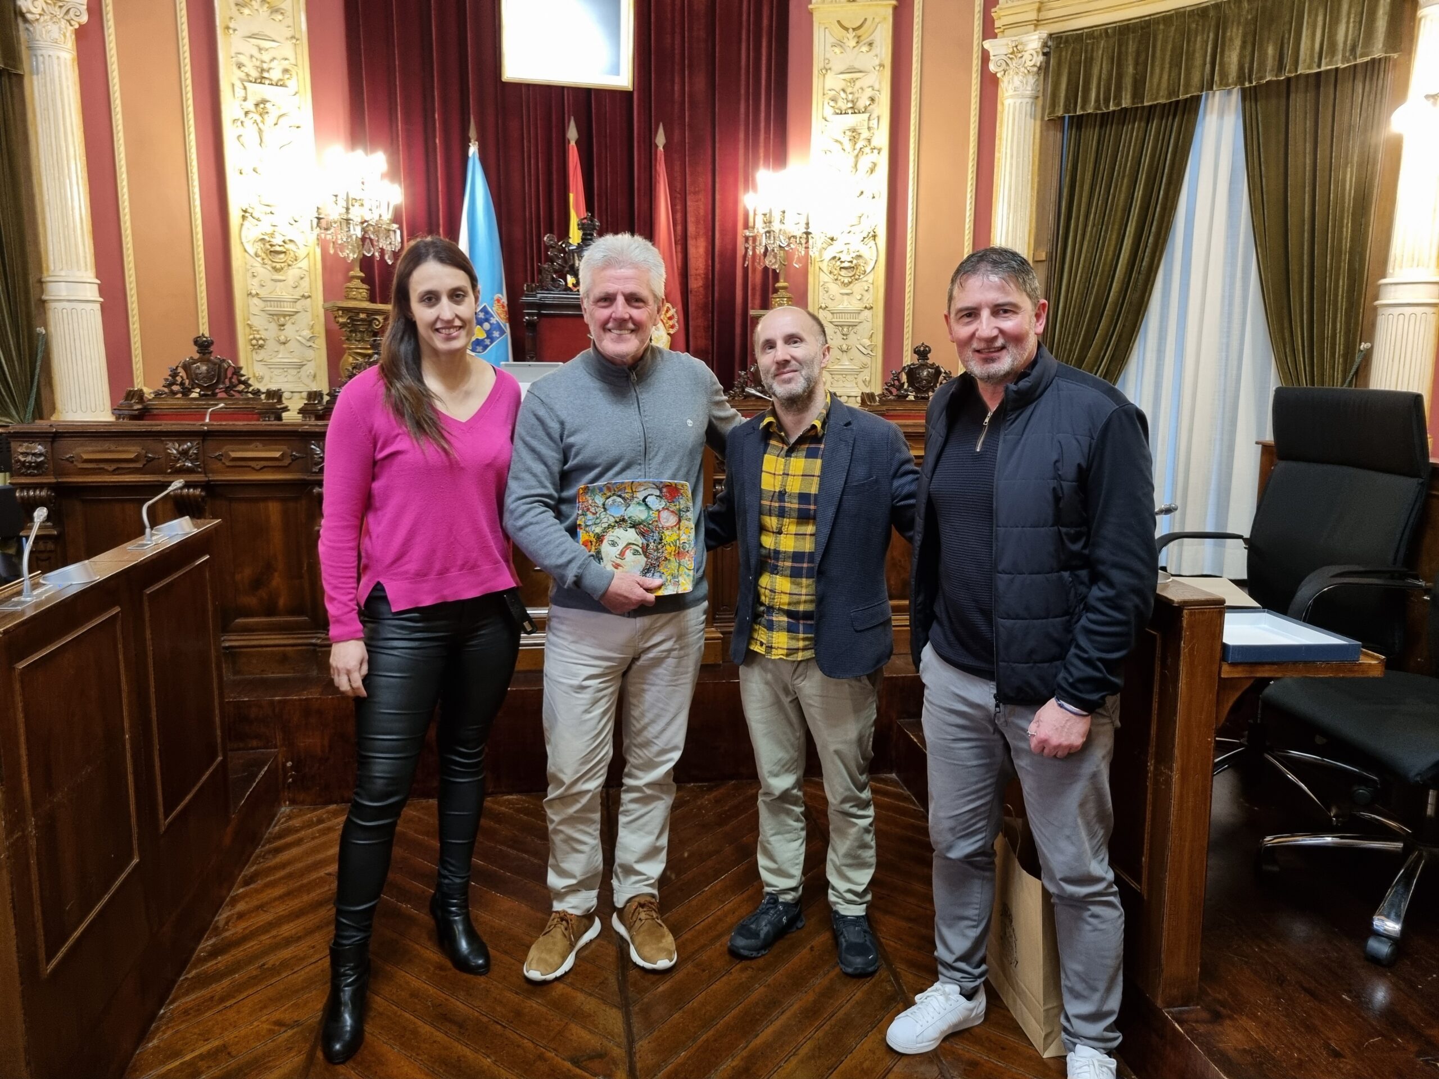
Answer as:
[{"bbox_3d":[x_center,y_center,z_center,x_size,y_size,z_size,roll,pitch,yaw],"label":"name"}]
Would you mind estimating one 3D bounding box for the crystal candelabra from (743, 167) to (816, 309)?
[{"bbox_3d":[0.349,-1.674,6.063,0.450,0.800,0.450,-1,9,-9],"label":"crystal candelabra"}]

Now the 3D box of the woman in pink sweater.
[{"bbox_3d":[-0.687,0.215,2.484,0.500,1.775,0.440,-2,9,-13],"label":"woman in pink sweater"}]

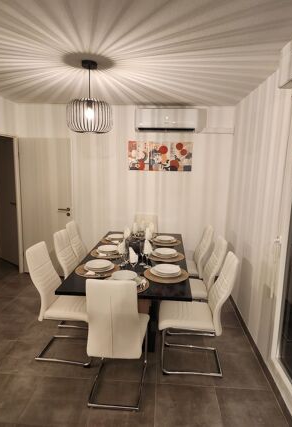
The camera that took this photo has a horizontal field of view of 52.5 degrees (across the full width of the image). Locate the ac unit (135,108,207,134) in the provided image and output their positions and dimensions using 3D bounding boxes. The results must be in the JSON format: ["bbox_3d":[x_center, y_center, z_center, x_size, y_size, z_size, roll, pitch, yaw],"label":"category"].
[{"bbox_3d":[0.328,-1.245,3.991,0.930,0.300,0.210,2,9,3],"label":"ac unit"}]

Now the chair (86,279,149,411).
[{"bbox_3d":[-0.205,0.859,2.251,0.431,0.993,0.592,2,10,4],"label":"chair"}]

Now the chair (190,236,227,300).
[{"bbox_3d":[0.448,0.731,3.051,0.590,0.975,0.420,2,9,3],"label":"chair"}]

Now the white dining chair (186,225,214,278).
[{"bbox_3d":[0.467,0.639,3.624,0.590,0.975,0.420,2,9,3],"label":"white dining chair"}]

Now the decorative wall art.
[{"bbox_3d":[0.207,-0.813,4.206,0.908,0.411,0.025,2,10,4],"label":"decorative wall art"}]

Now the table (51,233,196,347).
[{"bbox_3d":[-0.101,0.810,3.210,1.003,0.762,1.986,2,10,4],"label":"table"}]

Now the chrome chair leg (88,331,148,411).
[{"bbox_3d":[-0.208,1.138,2.310,0.381,0.421,0.511,2,10,4],"label":"chrome chair leg"}]

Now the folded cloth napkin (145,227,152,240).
[{"bbox_3d":[0.024,0.223,3.231,0.082,0.145,0.060,2,10,4],"label":"folded cloth napkin"}]

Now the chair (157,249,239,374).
[{"bbox_3d":[0.422,0.815,2.529,0.590,0.975,0.420,2,9,3],"label":"chair"}]

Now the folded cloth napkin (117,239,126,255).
[{"bbox_3d":[-0.222,0.311,2.790,0.080,0.150,0.060,2,10,4],"label":"folded cloth napkin"}]

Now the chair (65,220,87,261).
[{"bbox_3d":[-0.636,0.606,3.669,0.590,0.975,0.420,2,9,3],"label":"chair"}]

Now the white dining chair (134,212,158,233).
[{"bbox_3d":[-0.026,0.547,4.021,0.431,0.993,0.592,2,10,4],"label":"white dining chair"}]

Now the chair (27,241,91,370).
[{"bbox_3d":[-0.678,0.772,2.633,0.590,0.975,0.420,3,9,8],"label":"chair"}]

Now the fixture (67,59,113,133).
[{"bbox_3d":[-0.461,-0.953,2.429,0.391,0.552,0.391,2,10,4],"label":"fixture"}]

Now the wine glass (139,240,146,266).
[{"bbox_3d":[-0.034,0.376,2.835,0.077,0.226,0.077,2,10,4],"label":"wine glass"}]

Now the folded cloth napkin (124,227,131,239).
[{"bbox_3d":[-0.210,0.218,3.295,0.070,0.140,0.055,2,9,3],"label":"folded cloth napkin"}]

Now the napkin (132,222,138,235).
[{"bbox_3d":[-0.131,0.172,3.587,0.060,0.140,0.050,2,9,3],"label":"napkin"}]

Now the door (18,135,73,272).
[{"bbox_3d":[-1.458,-0.073,4.361,0.814,2.036,0.040,3,10,12],"label":"door"}]

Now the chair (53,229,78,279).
[{"bbox_3d":[-0.625,0.683,3.200,0.592,0.993,0.431,2,10,4],"label":"chair"}]

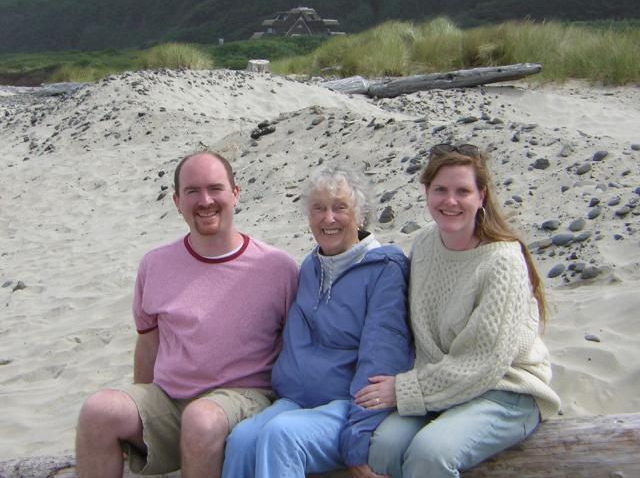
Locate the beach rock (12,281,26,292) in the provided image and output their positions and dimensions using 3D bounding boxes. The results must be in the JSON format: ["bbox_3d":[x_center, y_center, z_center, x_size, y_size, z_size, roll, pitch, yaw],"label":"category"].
[{"bbox_3d":[-1.681,0.266,6.000,0.075,0.045,0.065,0,10,0],"label":"beach rock"}]

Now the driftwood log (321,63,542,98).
[{"bbox_3d":[1.838,-2.652,18.000,3.950,0.420,0.500,-7,12,-21],"label":"driftwood log"}]

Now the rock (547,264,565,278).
[{"bbox_3d":[1.384,0.185,6.300,0.100,0.070,0.085,0,10,0],"label":"rock"}]

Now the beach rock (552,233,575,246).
[{"bbox_3d":[1.567,0.003,6.900,0.135,0.065,0.100,0,10,0],"label":"beach rock"}]

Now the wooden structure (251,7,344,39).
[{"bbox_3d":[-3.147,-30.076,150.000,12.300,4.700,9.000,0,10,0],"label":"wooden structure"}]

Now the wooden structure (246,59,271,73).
[{"bbox_3d":[-1.204,-3.372,21.000,0.450,0.280,0.450,0,10,0],"label":"wooden structure"}]

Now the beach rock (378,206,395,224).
[{"bbox_3d":[0.471,-0.174,7.600,0.110,0.115,0.100,0,10,0],"label":"beach rock"}]

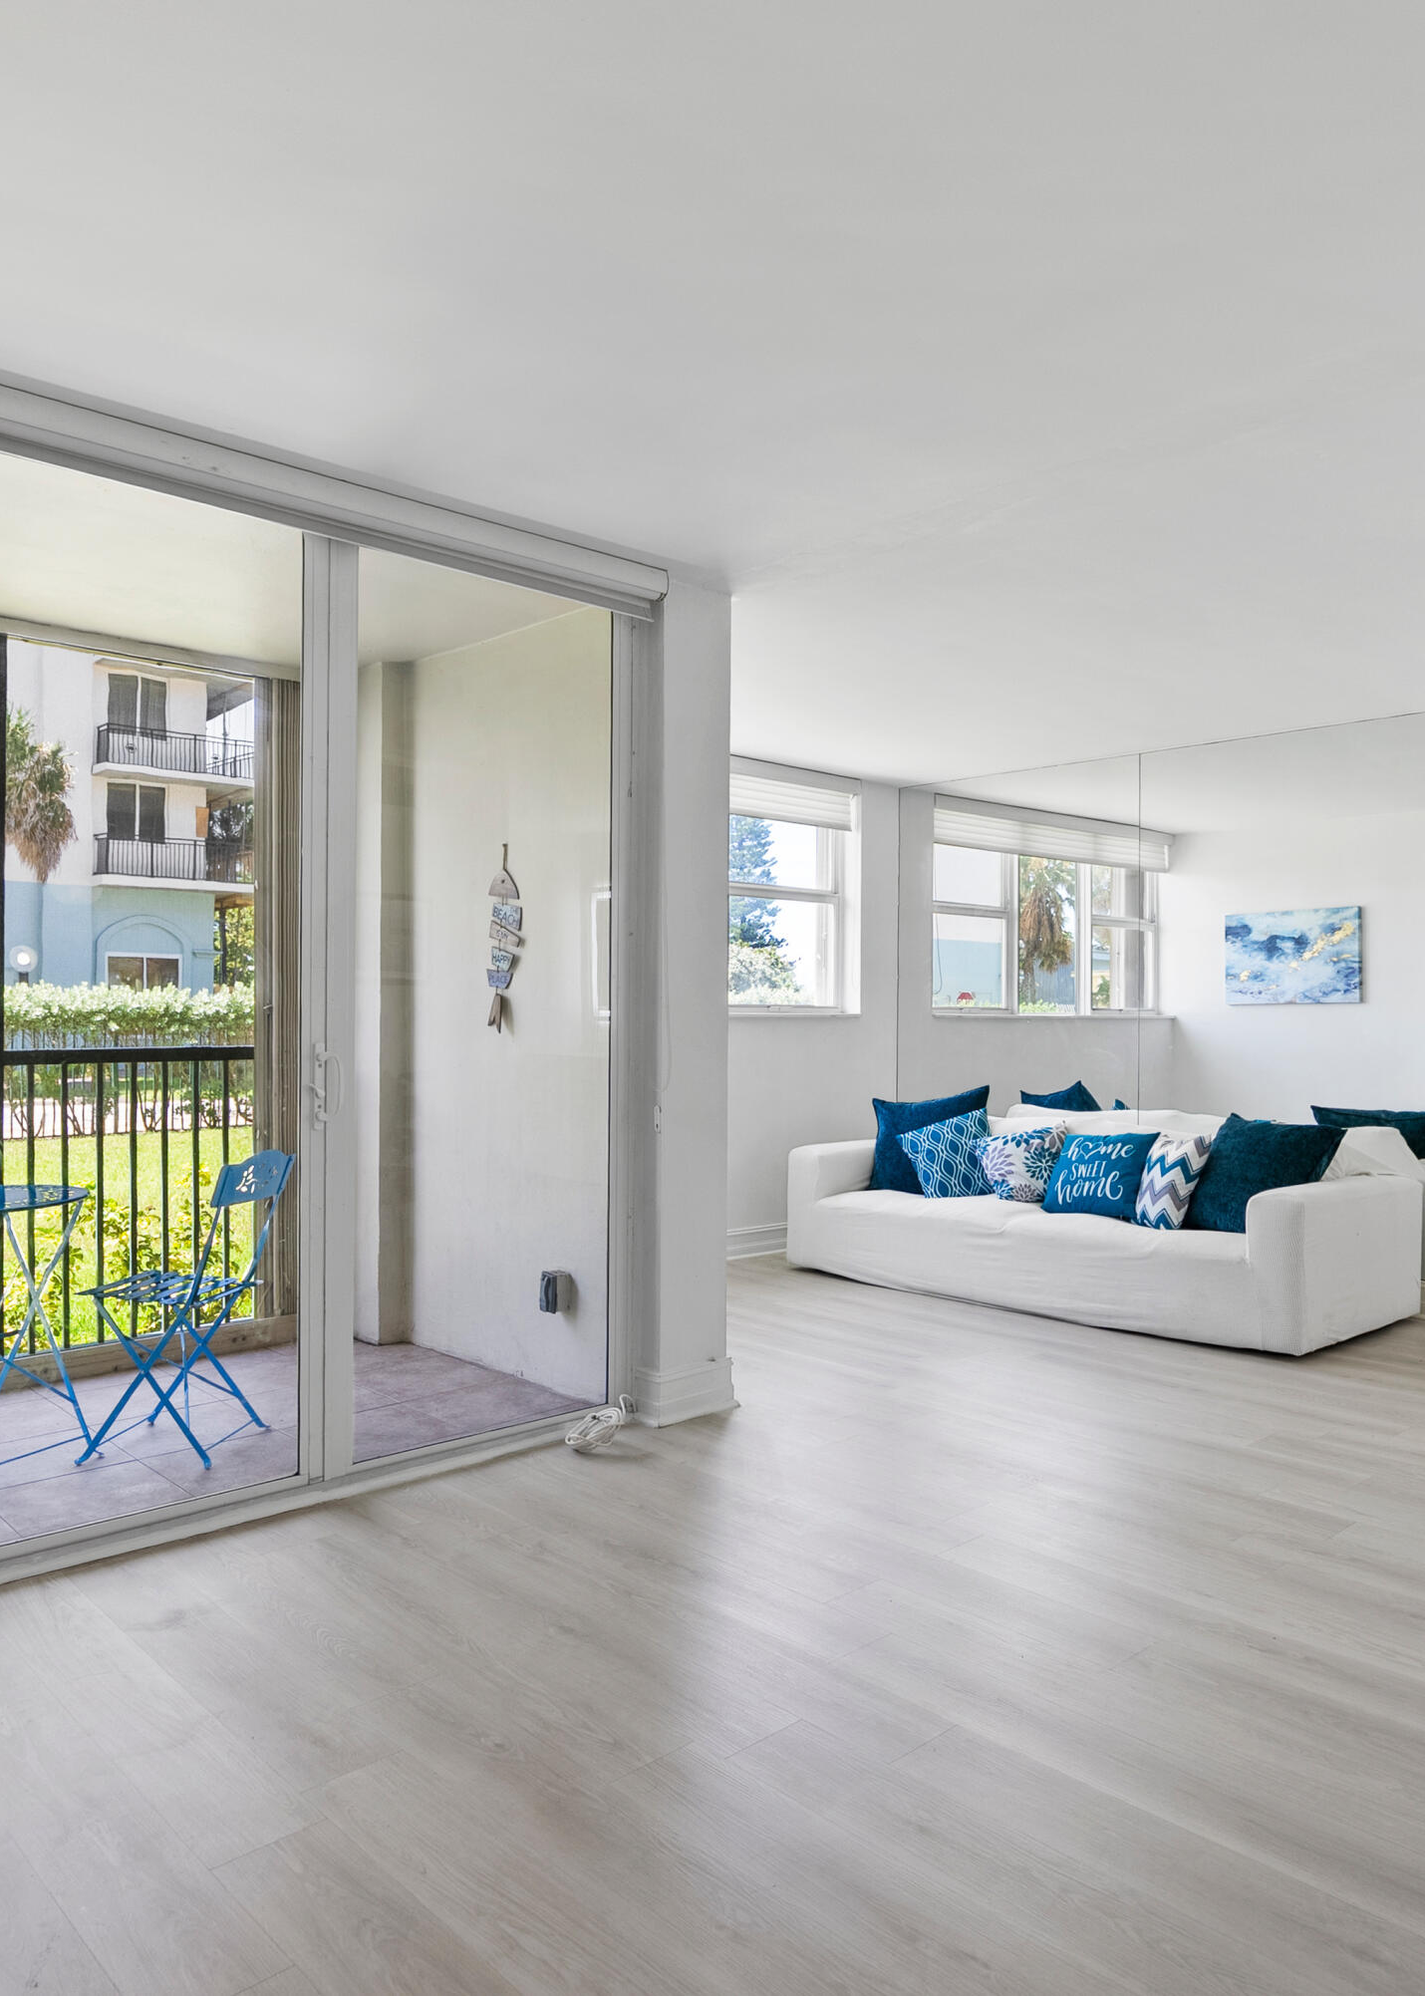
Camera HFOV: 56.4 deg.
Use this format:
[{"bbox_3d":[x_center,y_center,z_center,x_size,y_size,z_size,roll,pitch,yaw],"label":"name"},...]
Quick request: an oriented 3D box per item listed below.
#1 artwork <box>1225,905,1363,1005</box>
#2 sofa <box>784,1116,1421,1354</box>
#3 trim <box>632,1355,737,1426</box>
[{"bbox_3d":[3.788,-0.265,8.716,0.035,0.610,0.914,0,0,-42],"label":"artwork"},{"bbox_3d":[1.608,0.896,5.839,1.100,0.760,2.380,0,0,-44],"label":"sofa"},{"bbox_3d":[-0.080,1.179,4.042,0.310,0.165,0.150,0,0,-42],"label":"trim"}]

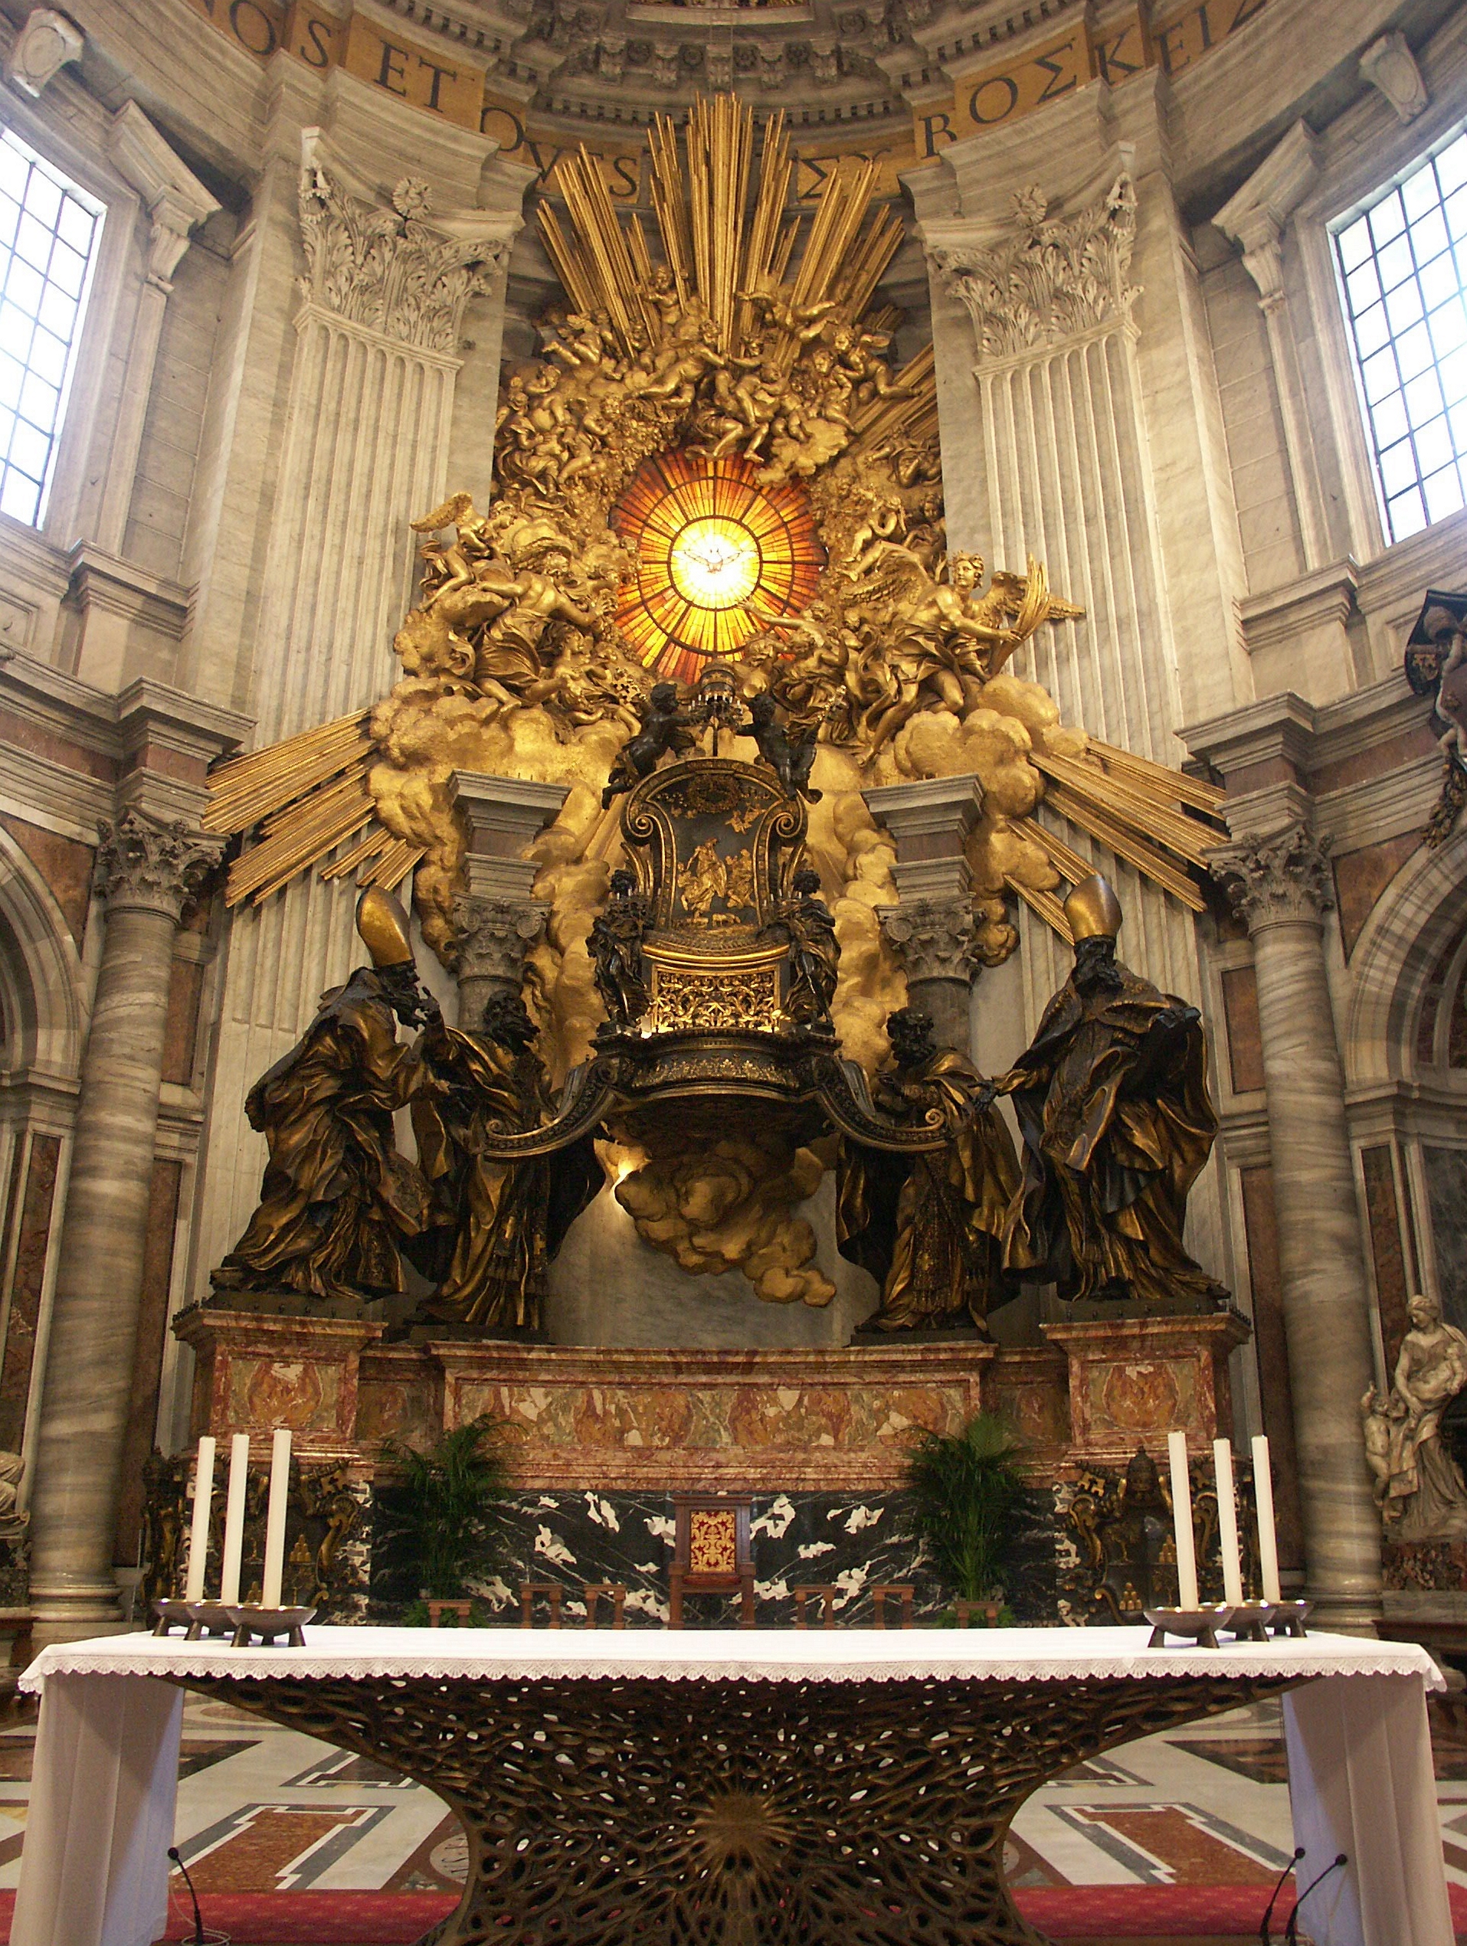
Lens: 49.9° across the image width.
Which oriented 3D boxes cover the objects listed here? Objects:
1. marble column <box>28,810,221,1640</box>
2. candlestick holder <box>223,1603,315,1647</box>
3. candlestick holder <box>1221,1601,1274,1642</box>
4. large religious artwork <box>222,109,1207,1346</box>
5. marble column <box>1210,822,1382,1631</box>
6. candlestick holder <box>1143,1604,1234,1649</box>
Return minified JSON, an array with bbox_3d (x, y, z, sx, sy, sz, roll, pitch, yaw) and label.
[{"bbox_3d":[-7.670,2.733,19.401,1.350,10.400,1.350,16,-25,-37],"label":"marble column"},{"bbox_3d":[-1.194,1.687,4.075,0.235,0.108,0.235,0,-20,0],"label":"candlestick holder"},{"bbox_3d":[1.355,1.754,4.260,0.235,0.108,0.235,0,-20,0],"label":"candlestick holder"},{"bbox_3d":[-0.300,-6.220,24.375,14.200,23.400,6.000,1,-20,-2],"label":"large religious artwork"},{"bbox_3d":[7.210,2.880,19.667,1.350,10.400,1.350,-16,-25,37],"label":"marble column"},{"bbox_3d":[1.177,1.689,4.075,0.235,0.108,0.235,0,-20,0],"label":"candlestick holder"}]

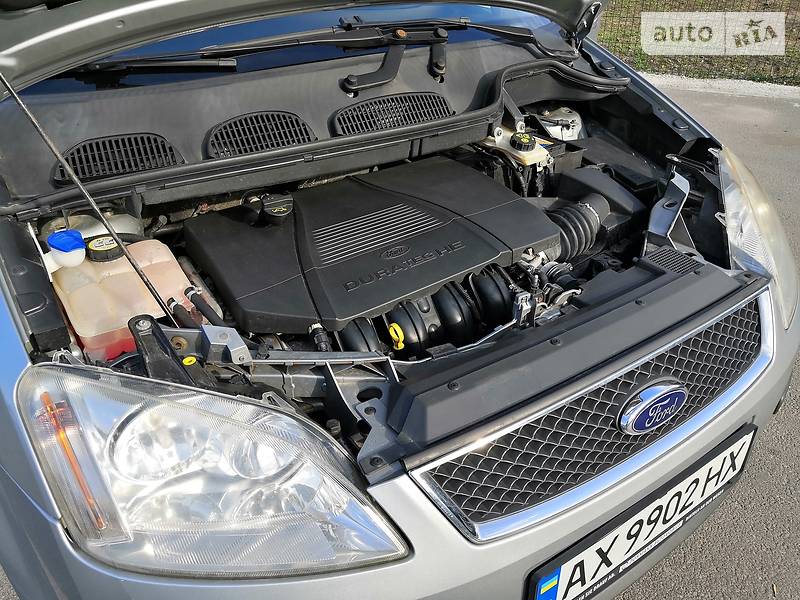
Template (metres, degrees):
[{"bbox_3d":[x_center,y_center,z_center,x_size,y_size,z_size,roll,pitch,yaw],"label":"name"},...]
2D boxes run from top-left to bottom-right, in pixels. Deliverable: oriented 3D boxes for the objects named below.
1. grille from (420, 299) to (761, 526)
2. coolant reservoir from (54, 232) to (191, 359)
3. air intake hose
[{"bbox_3d":[0.359,0.152,0.939,0.714,0.107,0.082,-21,39,-27],"label":"grille"},{"bbox_3d":[-0.421,0.021,0.981,0.180,0.175,0.235,-21,39,-27],"label":"coolant reservoir"},{"bbox_3d":[0.336,-0.135,1.250,0.125,0.103,0.103,-27,42,-33],"label":"air intake hose"}]

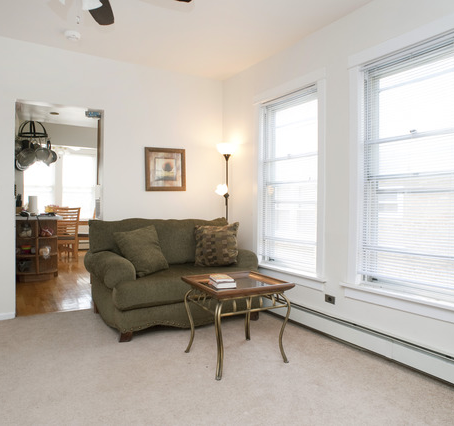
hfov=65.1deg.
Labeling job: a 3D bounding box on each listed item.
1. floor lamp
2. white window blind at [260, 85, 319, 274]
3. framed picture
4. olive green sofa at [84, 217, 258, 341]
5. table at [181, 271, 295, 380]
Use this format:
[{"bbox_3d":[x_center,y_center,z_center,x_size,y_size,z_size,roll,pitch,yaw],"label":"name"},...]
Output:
[{"bbox_3d":[-0.008,0.078,4.138,0.260,1.790,0.250,0,2,-18],"label":"floor lamp"},{"bbox_3d":[0.597,-0.323,3.464,0.045,1.644,0.802,-1,2,-32],"label":"white window blind"},{"bbox_3d":[-0.694,-0.492,4.032,0.484,0.489,0.027,-1,2,-29],"label":"framed picture"},{"bbox_3d":[-0.482,0.527,3.437,1.610,0.930,0.940,-1,2,-27],"label":"olive green sofa"},{"bbox_3d":[0.062,0.748,2.503,0.575,0.540,0.575,-1,2,-27],"label":"table"}]

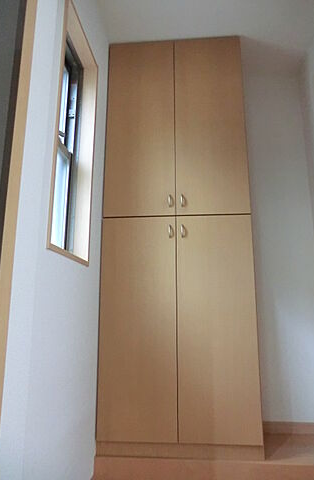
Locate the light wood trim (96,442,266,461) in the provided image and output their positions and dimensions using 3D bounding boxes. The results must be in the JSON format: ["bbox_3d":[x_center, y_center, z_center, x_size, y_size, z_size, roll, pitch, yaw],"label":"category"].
[{"bbox_3d":[0.115,1.045,1.663,0.835,0.075,0.020,-1,-11,4],"label":"light wood trim"}]

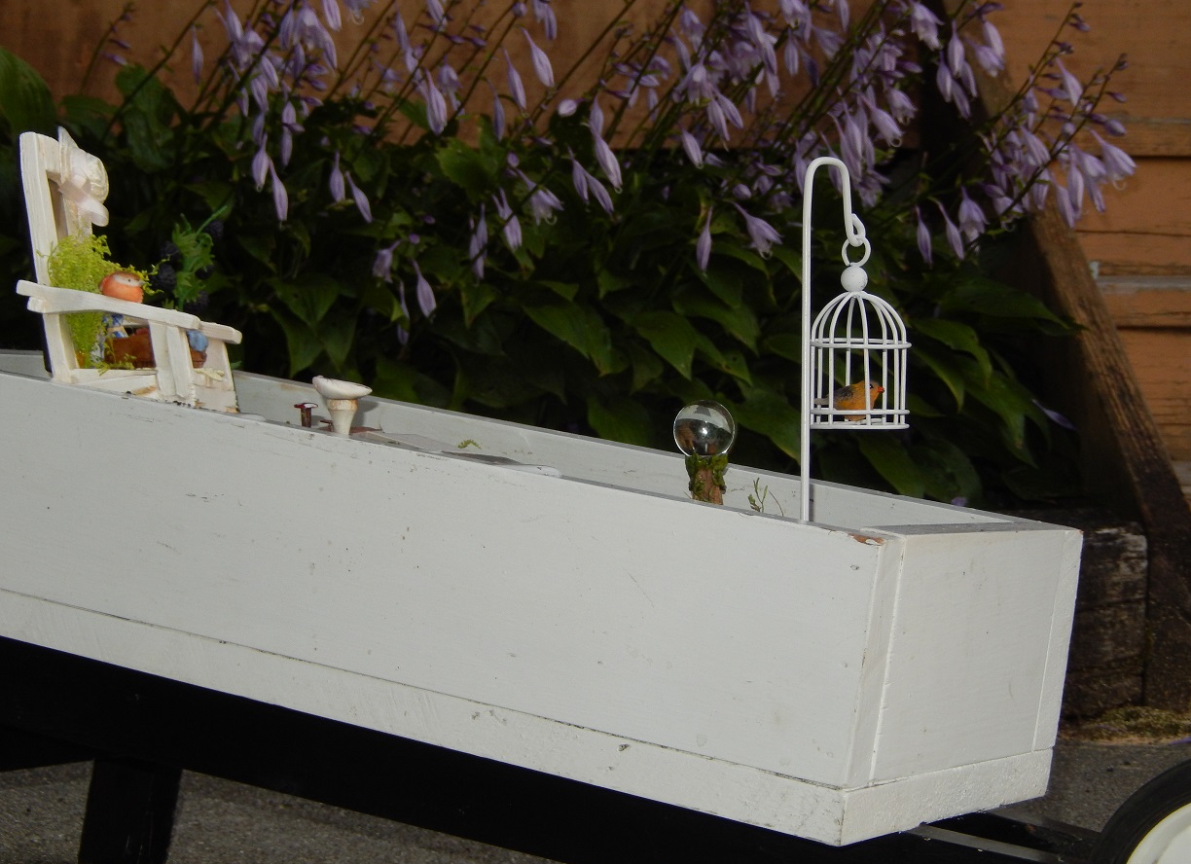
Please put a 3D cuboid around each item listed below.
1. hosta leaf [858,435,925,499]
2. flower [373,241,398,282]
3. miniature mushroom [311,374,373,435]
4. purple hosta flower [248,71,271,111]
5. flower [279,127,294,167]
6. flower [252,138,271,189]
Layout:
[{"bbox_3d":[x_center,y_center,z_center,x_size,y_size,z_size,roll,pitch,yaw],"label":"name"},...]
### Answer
[{"bbox_3d":[0.191,0.025,1.870,0.075,0.034,0.020,47,0,25],"label":"hosta leaf"},{"bbox_3d":[-0.141,-0.115,1.950,0.014,0.029,0.014,18,0,0],"label":"flower"},{"bbox_3d":[-0.104,-0.010,1.203,0.025,0.027,0.025,0,1,0],"label":"miniature mushroom"},{"bbox_3d":[-0.230,-0.233,2.000,0.013,0.028,0.013,-13,0,0],"label":"purple hosta flower"},{"bbox_3d":[-0.211,-0.195,2.000,0.010,0.027,0.010,4,0,0],"label":"flower"},{"bbox_3d":[-0.224,-0.180,1.960,0.012,0.035,0.012,4,0,0],"label":"flower"}]

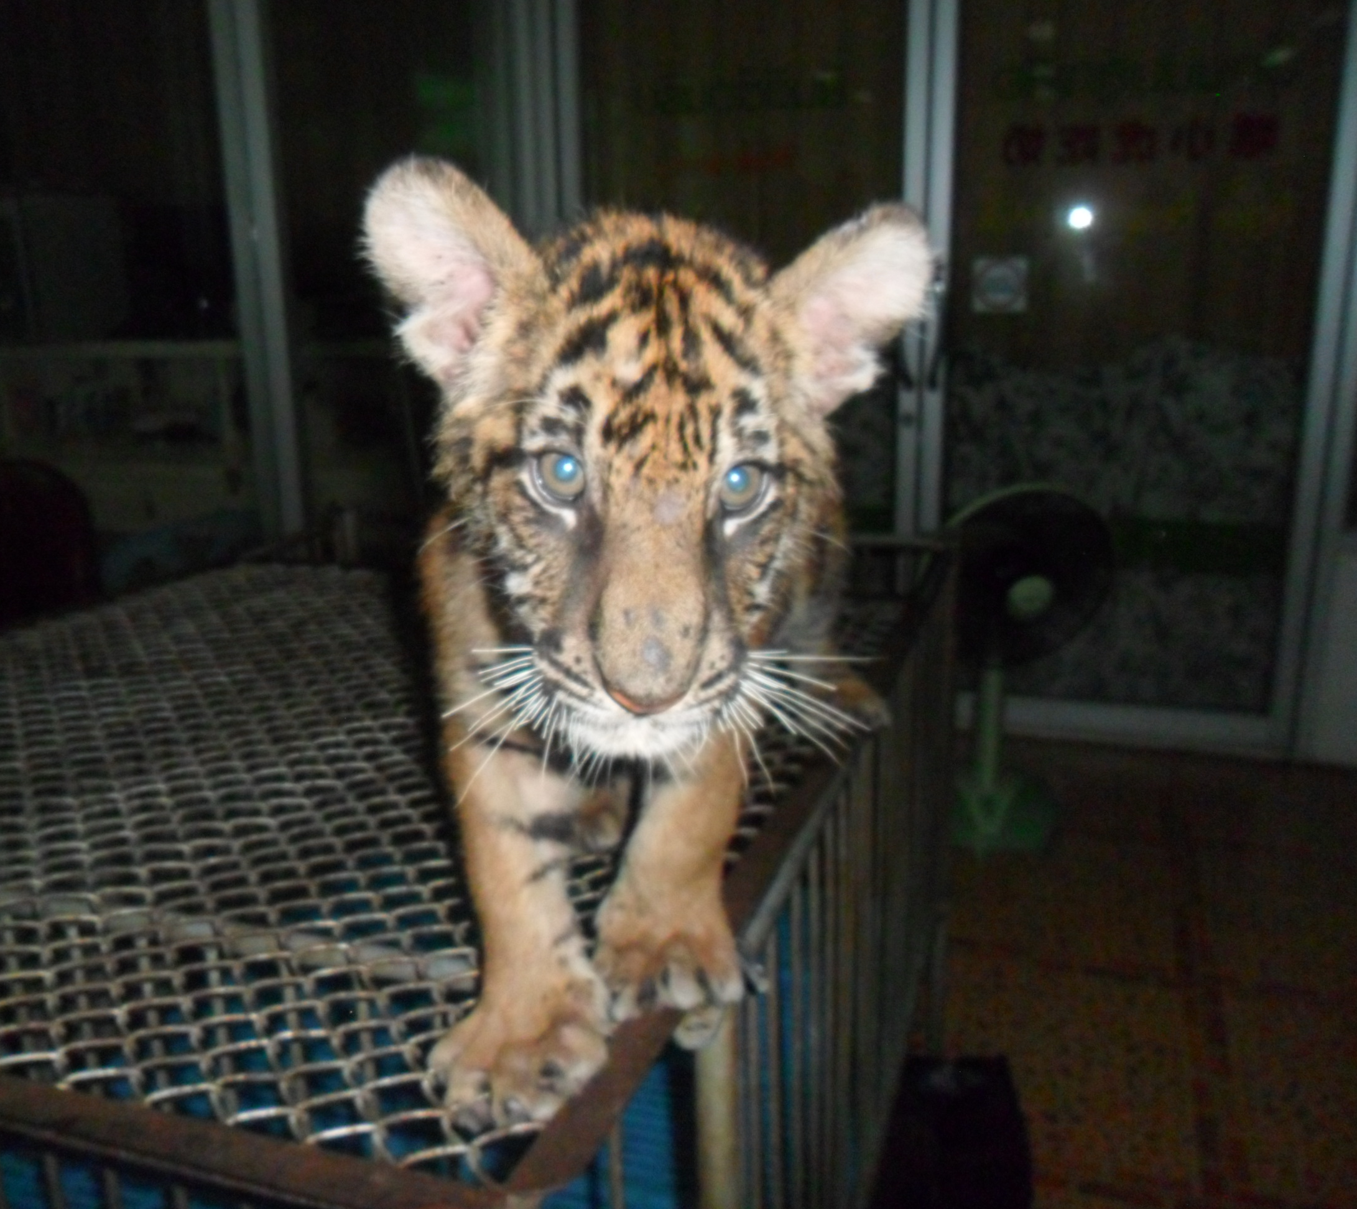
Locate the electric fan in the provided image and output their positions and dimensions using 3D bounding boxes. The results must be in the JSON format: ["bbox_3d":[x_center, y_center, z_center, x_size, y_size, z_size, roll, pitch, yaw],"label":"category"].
[{"bbox_3d":[0.731,0.127,2.851,0.430,0.835,0.360,-3,16,-6],"label":"electric fan"}]

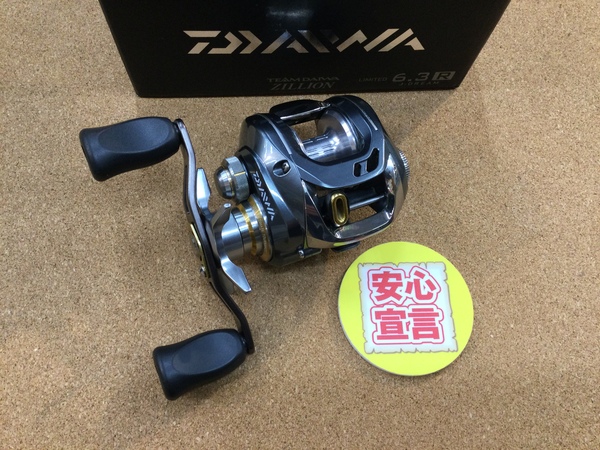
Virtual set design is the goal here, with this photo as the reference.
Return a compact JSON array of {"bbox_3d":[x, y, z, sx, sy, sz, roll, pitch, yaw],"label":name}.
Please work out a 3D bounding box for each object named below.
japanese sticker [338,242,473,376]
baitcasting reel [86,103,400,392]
[{"bbox_3d":[0.046,0.035,0.235,0.060,0.002,0.060,2,68,-4],"label":"japanese sticker"},{"bbox_3d":[-0.011,-0.002,0.220,0.128,0.049,0.108,-16,71,-11],"label":"baitcasting reel"}]

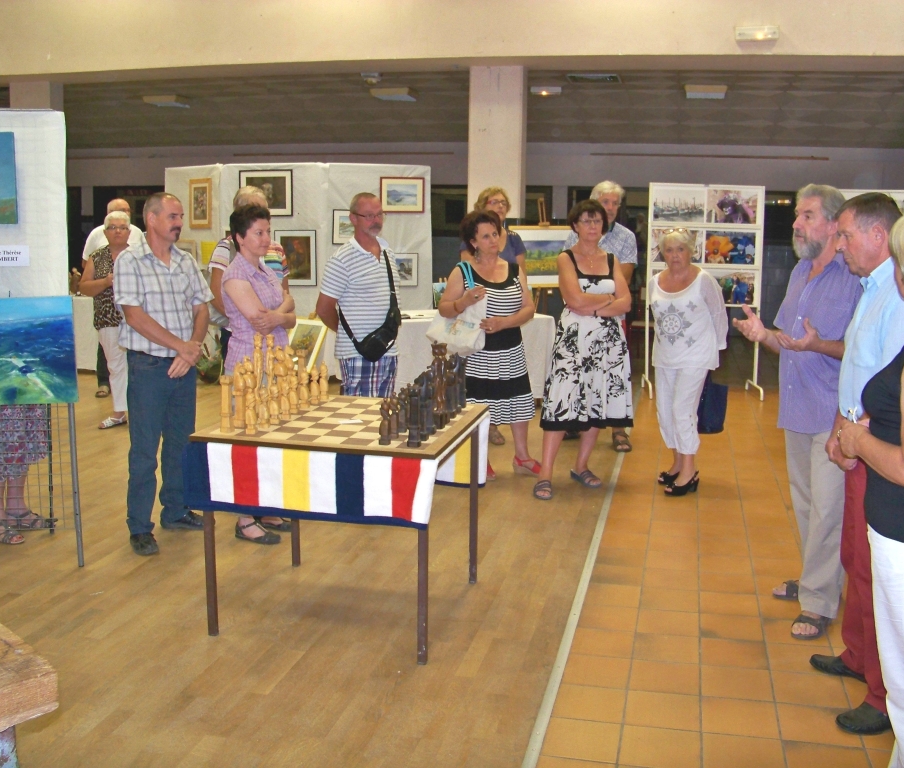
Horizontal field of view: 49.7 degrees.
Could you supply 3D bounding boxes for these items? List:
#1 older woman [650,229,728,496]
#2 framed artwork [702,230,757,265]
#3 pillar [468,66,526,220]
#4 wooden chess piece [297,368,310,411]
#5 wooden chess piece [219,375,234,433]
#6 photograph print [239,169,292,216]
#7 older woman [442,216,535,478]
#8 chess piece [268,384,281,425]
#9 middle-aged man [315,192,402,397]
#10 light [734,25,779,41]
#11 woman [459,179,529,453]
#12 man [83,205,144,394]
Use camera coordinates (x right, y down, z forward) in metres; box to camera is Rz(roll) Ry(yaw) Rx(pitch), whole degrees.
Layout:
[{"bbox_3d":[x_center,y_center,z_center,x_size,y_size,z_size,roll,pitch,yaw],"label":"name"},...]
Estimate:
[{"bbox_3d":[1.351,-0.143,5.773,0.480,1.550,0.340,8,12,37],"label":"older woman"},{"bbox_3d":[2.476,-1.211,8.680,0.485,0.315,0.020,1,10,3],"label":"framed artwork"},{"bbox_3d":[0.446,-1.555,9.655,0.520,3.040,0.280,3,10,13],"label":"pillar"},{"bbox_3d":[-0.597,0.021,3.966,0.041,0.160,0.040,3,10,13],"label":"wooden chess piece"},{"bbox_3d":[-0.814,0.077,3.509,0.046,0.200,0.046,3,10,13],"label":"wooden chess piece"},{"bbox_3d":[-1.698,-1.744,8.938,0.520,0.425,0.030,3,10,13],"label":"photograph print"},{"bbox_3d":[0.224,-0.252,5.981,0.550,1.589,0.400,-3,11,-18],"label":"older woman"},{"bbox_3d":[-0.669,0.070,3.678,0.041,0.160,0.040,3,10,13],"label":"chess piece"},{"bbox_3d":[-0.532,-0.220,5.552,0.530,1.717,0.400,-5,12,-30],"label":"middle-aged man"},{"bbox_3d":[2.570,-2.963,8.241,0.360,0.110,0.080,3,10,12],"label":"light"},{"bbox_3d":[0.278,-0.470,6.698,0.470,1.733,0.330,-1,10,-12],"label":"woman"},{"bbox_3d":[-3.012,-0.763,8.647,0.520,1.740,0.360,-3,10,-20],"label":"man"}]

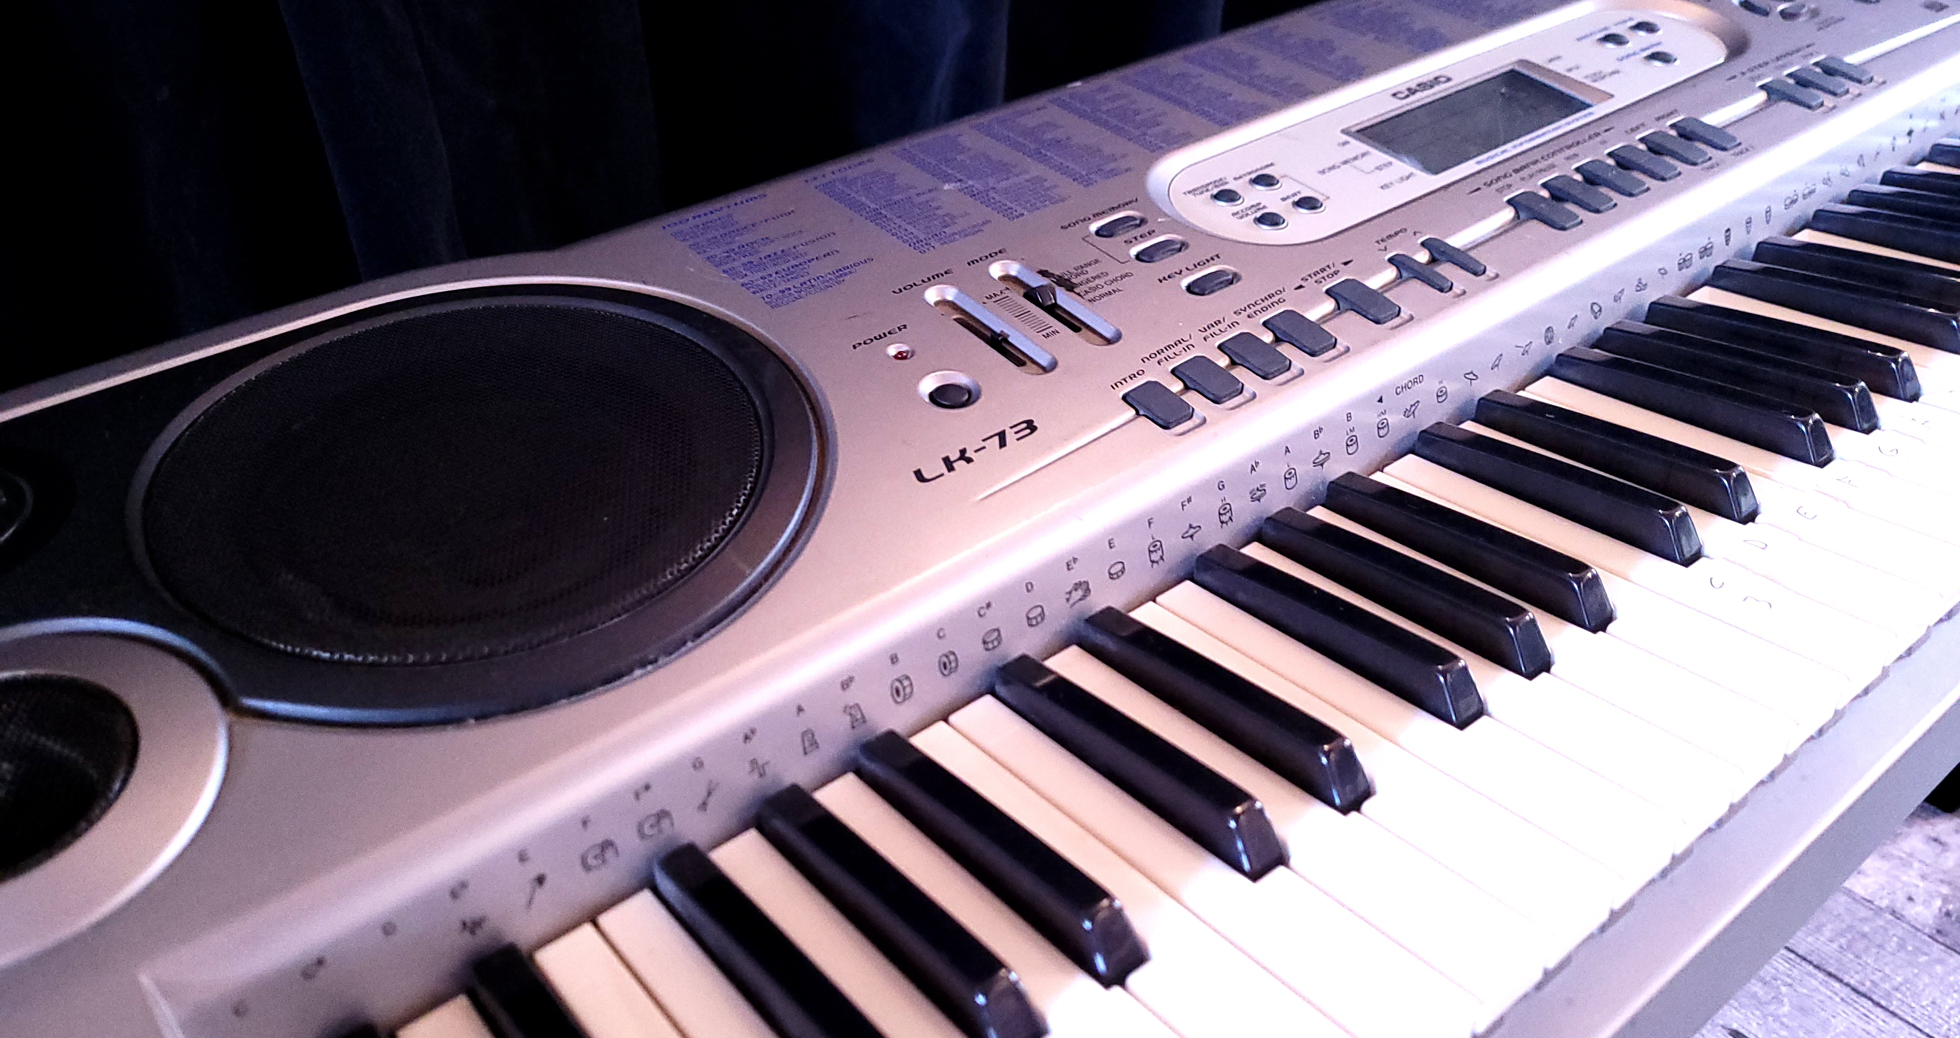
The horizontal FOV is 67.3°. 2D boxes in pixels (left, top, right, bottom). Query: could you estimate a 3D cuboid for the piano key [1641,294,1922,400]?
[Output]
[{"bbox_3d":[0.261,-0.058,0.479,0.011,0.013,0.088,-26,37,-29],"label":"piano key"}]

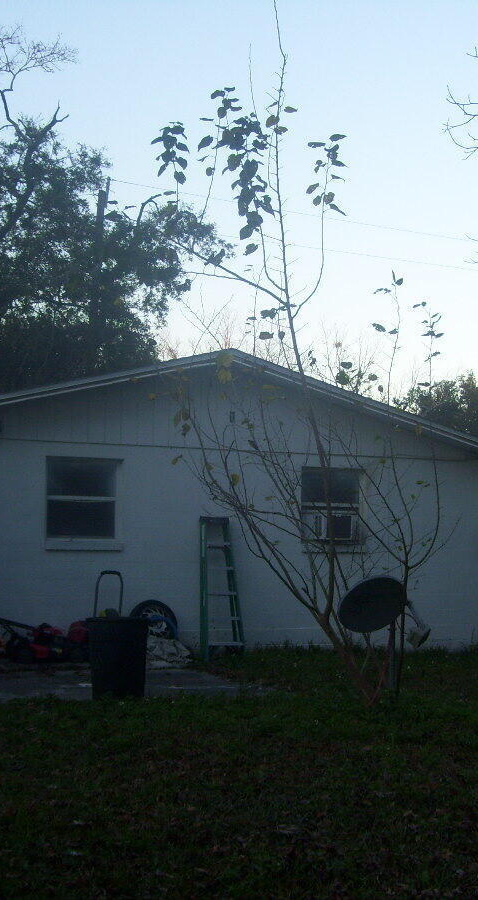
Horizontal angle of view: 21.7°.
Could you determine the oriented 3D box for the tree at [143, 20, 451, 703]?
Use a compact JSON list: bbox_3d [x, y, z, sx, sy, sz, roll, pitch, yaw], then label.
[{"bbox_3d":[0.525,-0.885,11.178,2.729,6.250,2.300,1,-4,0],"label":"tree"}]

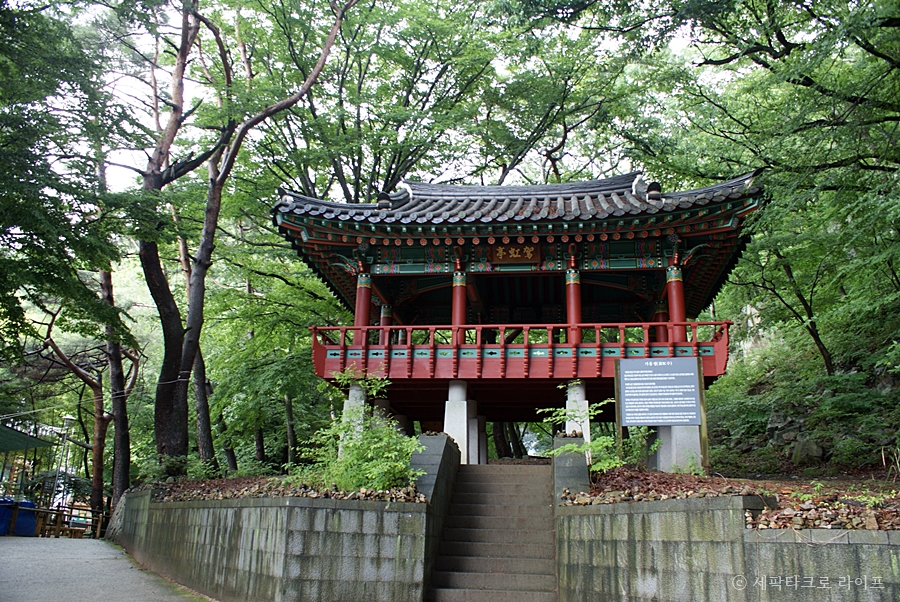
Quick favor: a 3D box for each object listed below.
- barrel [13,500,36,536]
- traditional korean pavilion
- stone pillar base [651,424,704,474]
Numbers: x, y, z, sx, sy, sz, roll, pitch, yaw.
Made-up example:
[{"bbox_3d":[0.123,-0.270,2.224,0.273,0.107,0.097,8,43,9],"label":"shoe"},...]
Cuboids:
[{"bbox_3d":[-10.672,5.445,16.907,0.590,0.870,0.590,-1,-20,8],"label":"barrel"},{"bbox_3d":[1.593,0.374,15.489,9.126,7.376,6.858,-1,-20,8],"label":"traditional korean pavilion"},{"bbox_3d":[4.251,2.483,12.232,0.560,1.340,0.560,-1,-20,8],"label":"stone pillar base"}]

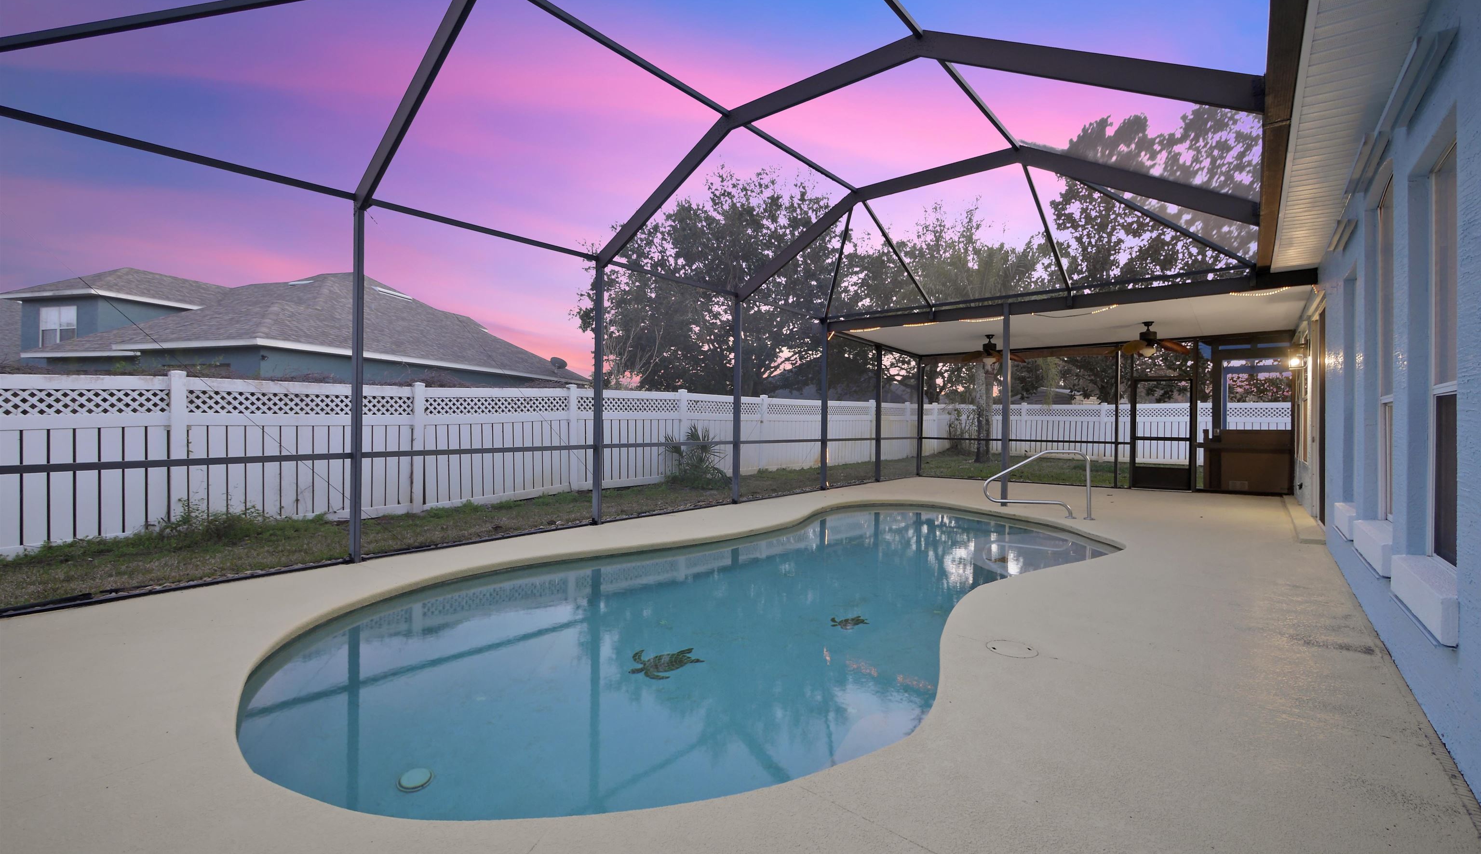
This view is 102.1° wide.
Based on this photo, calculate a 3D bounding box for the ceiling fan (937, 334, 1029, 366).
[{"bbox_3d":[4.498,-1.383,10.781,1.170,0.540,1.170,0,0,41],"label":"ceiling fan"}]

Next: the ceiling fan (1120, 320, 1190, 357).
[{"bbox_3d":[6.293,-1.353,9.228,1.170,0.540,1.170,0,0,41],"label":"ceiling fan"}]

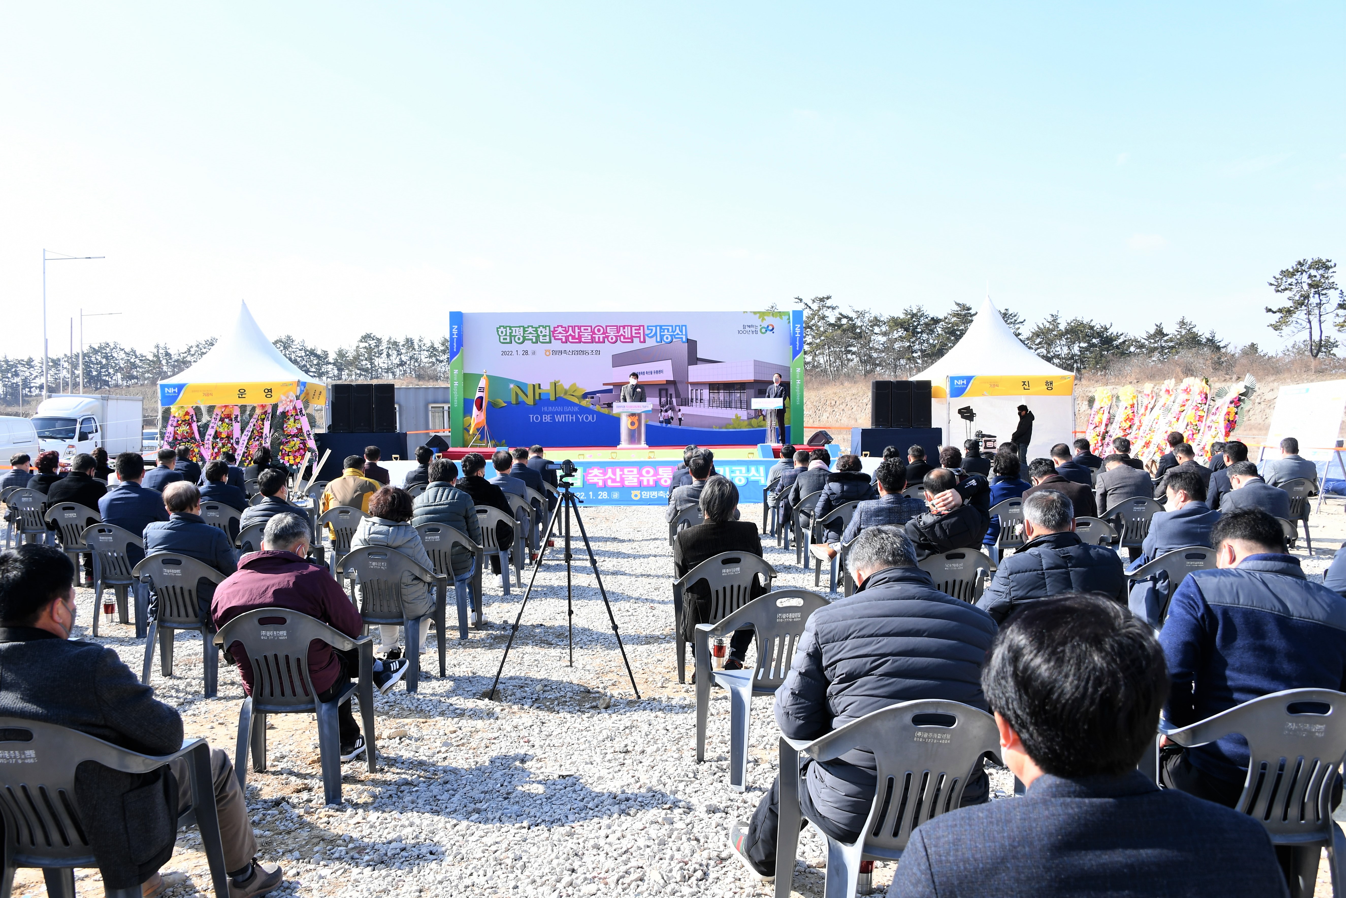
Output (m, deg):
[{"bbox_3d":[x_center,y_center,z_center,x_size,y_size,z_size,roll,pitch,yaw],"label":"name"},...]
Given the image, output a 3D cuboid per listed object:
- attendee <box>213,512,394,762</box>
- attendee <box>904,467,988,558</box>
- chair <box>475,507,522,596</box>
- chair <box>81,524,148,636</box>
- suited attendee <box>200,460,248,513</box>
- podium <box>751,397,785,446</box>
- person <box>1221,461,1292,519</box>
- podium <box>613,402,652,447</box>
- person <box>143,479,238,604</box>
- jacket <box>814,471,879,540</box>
[{"bbox_3d":[-1.485,0.798,4.386,0.660,1.190,0.820,0,2,4],"label":"attendee"},{"bbox_3d":[1.481,0.689,6.003,0.540,1.200,0.840,0,2,-5],"label":"attendee"},{"bbox_3d":[-1.581,0.841,8.915,0.560,0.790,0.560,0,1,-1],"label":"chair"},{"bbox_3d":[-3.758,0.884,7.245,0.555,0.780,0.530,0,2,9],"label":"chair"},{"bbox_3d":[-4.083,0.673,9.768,0.520,1.150,0.780,0,2,2],"label":"suited attendee"},{"bbox_3d":[2.260,-0.642,24.592,0.740,1.120,0.500,0,2,18],"label":"podium"},{"bbox_3d":[4.149,0.648,7.721,0.540,1.160,0.820,0,2,-8],"label":"person"},{"bbox_3d":[-0.967,-0.569,25.200,0.930,1.090,0.500,0,2,0],"label":"podium"},{"bbox_3d":[-2.665,0.745,6.075,0.560,1.210,0.820,0,2,4],"label":"person"},{"bbox_3d":[1.506,0.487,9.129,0.537,0.648,0.456,0,1,-2],"label":"jacket"}]

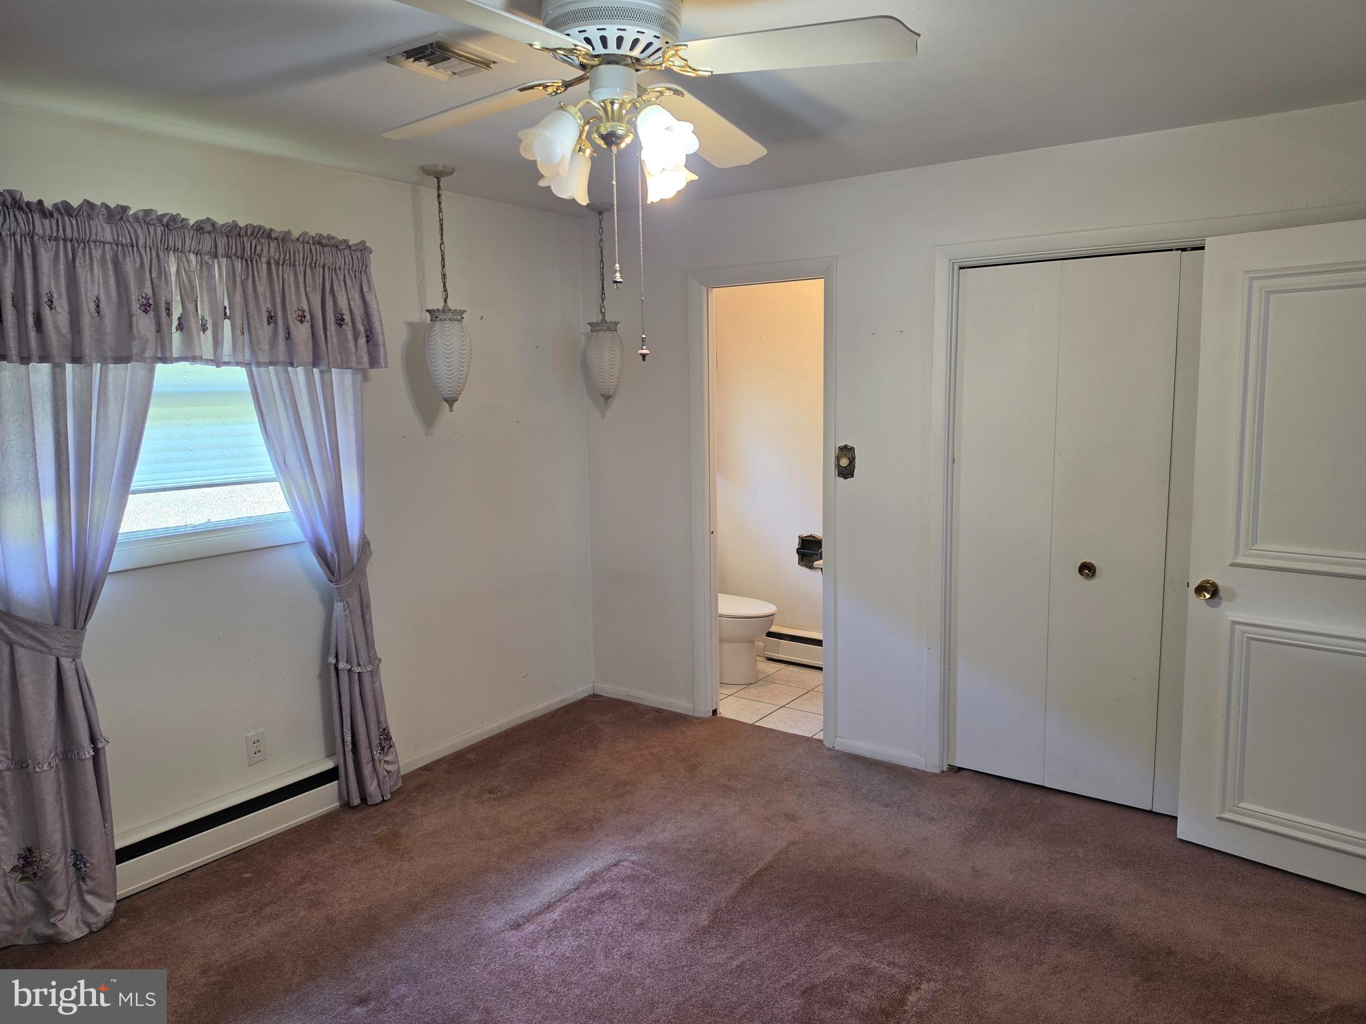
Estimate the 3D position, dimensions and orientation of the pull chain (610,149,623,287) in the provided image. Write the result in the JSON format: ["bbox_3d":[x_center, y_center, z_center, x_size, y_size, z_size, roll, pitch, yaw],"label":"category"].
[{"bbox_3d":[-0.142,-0.628,1.939,0.022,0.289,0.022,-1,8,0],"label":"pull chain"}]

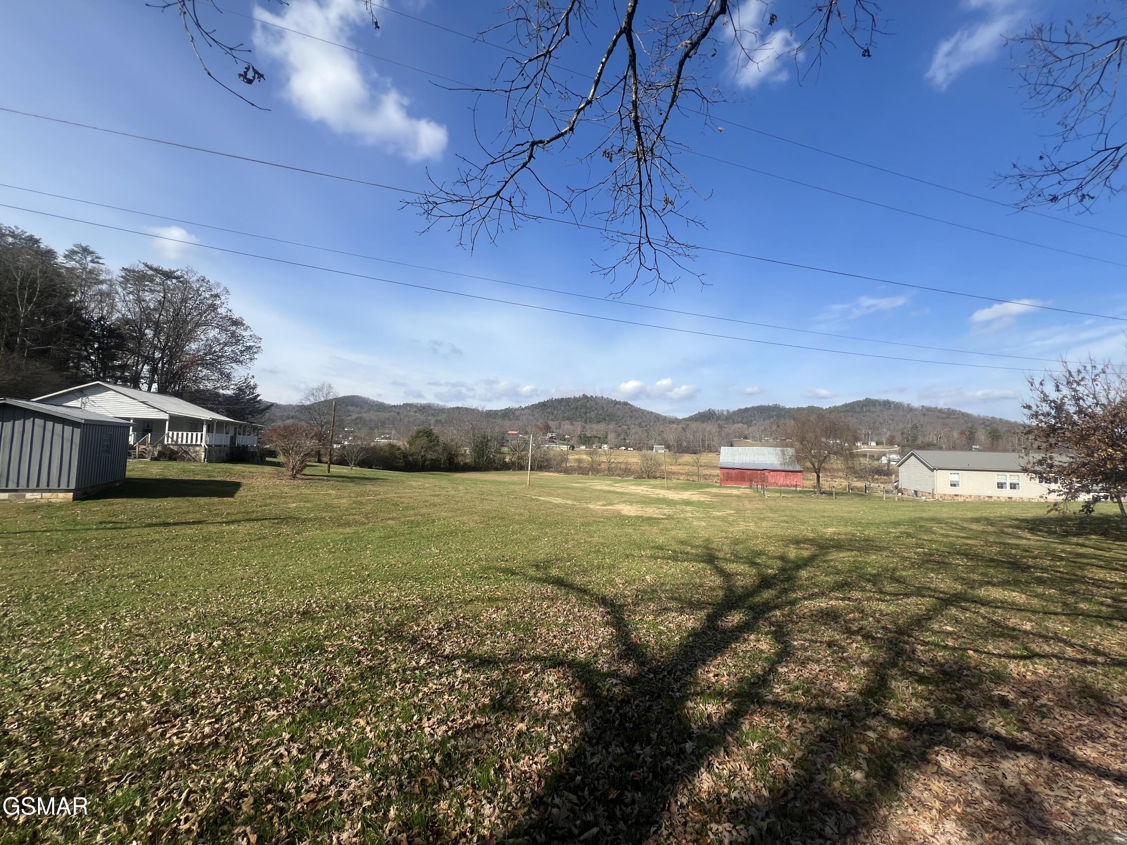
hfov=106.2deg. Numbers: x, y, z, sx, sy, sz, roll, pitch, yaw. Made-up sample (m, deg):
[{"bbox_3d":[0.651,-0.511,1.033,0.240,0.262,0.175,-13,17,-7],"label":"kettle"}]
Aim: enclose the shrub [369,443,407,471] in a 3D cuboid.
[{"bbox_3d":[-16.636,3.290,40.084,3.380,2.660,2.870,3,-4,-22],"label":"shrub"}]

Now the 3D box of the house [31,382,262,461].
[{"bbox_3d":[-35.727,0.328,38.002,11.400,6.200,12.600,2,-4,-17],"label":"house"}]

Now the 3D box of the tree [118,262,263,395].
[{"bbox_3d":[-45.023,-7.613,50.744,12.920,23.500,12.920,5,-5,-42],"label":"tree"}]

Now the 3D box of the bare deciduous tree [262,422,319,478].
[{"bbox_3d":[-13.901,1.408,21.591,2.480,2.870,2.480,4,-4,-33],"label":"bare deciduous tree"}]

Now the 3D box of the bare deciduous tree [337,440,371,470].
[{"bbox_3d":[-18.320,2.832,37.079,2.620,2.500,2.620,3,-4,-26],"label":"bare deciduous tree"}]

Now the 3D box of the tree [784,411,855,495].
[{"bbox_3d":[26.149,3.033,43.270,6.120,8.530,6.120,-1,-4,31],"label":"tree"}]

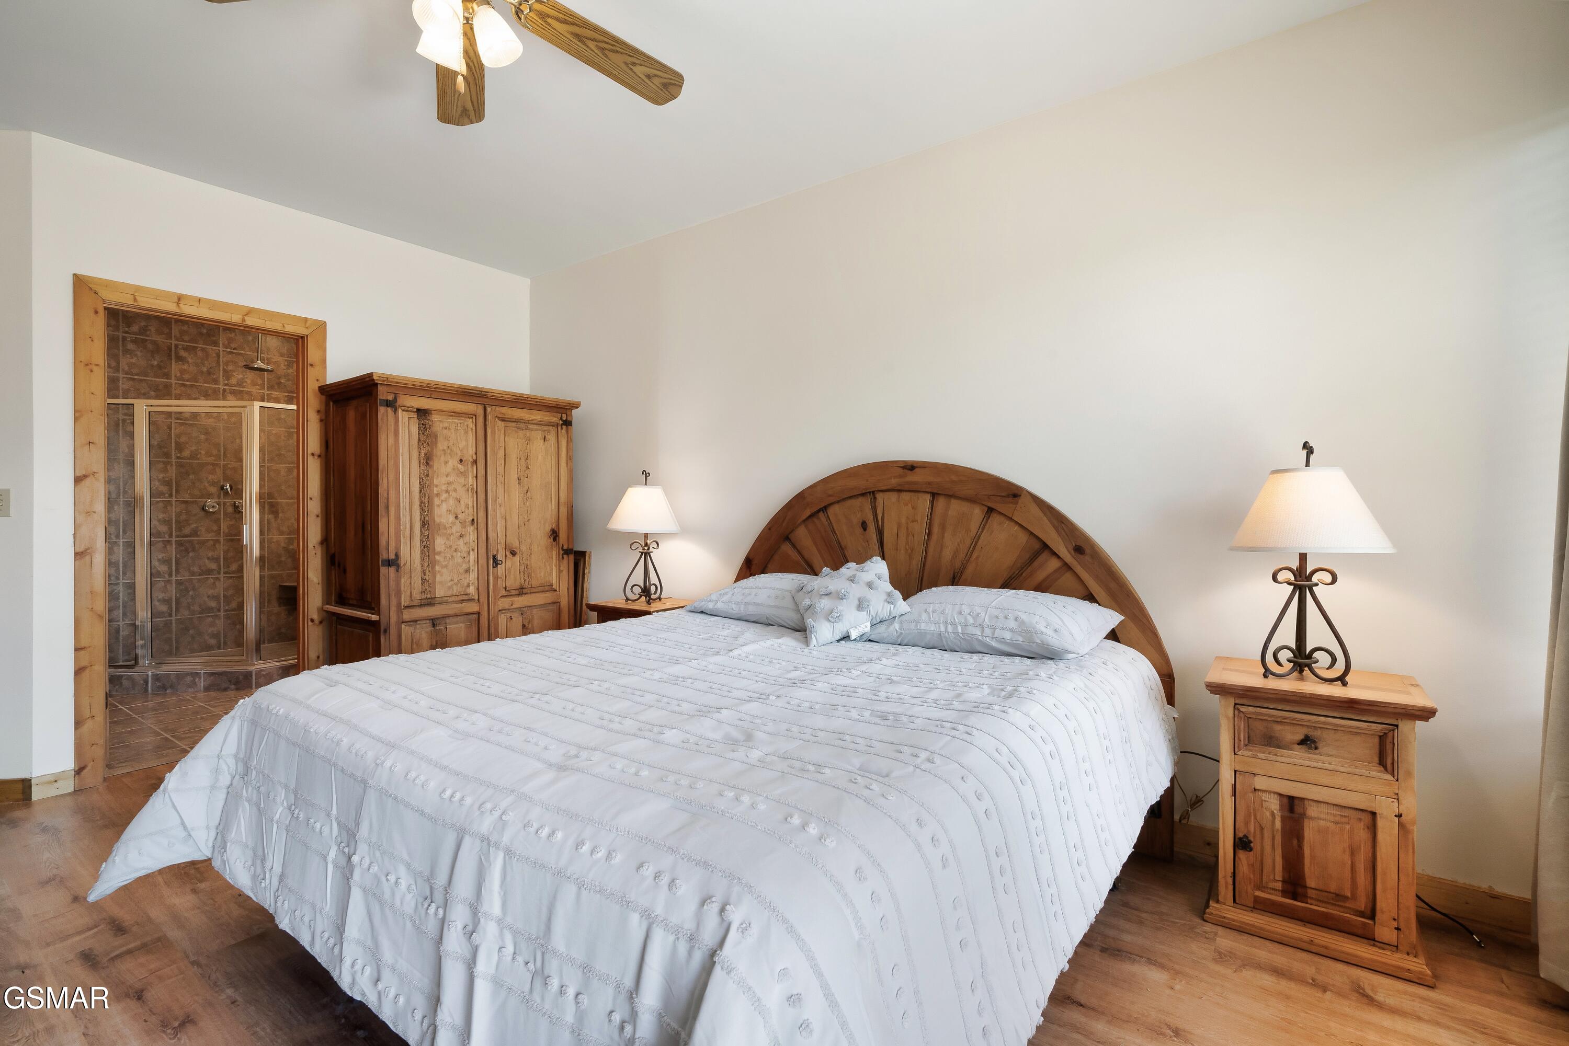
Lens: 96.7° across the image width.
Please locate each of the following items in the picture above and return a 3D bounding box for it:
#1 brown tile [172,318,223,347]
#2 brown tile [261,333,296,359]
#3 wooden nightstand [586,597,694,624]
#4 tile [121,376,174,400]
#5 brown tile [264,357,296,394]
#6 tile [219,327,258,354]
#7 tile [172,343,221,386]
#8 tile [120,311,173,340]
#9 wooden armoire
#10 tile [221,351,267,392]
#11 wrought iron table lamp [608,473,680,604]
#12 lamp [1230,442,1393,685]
[{"bbox_3d":[-4.706,-1.579,5.596,0.012,0.305,0.305,1,1,36],"label":"brown tile"},{"bbox_3d":[-4.309,-1.567,6.037,0.012,0.302,0.302,0,1,36],"label":"brown tile"},{"bbox_3d":[-0.721,0.772,3.681,0.500,0.695,0.410,1,1,36],"label":"wooden nightstand"},{"bbox_3d":[-4.848,-0.936,5.309,0.012,0.302,0.302,0,1,36],"label":"tile"},{"bbox_3d":[-4.344,-1.273,6.085,0.012,0.305,0.305,1,1,36],"label":"brown tile"},{"bbox_3d":[-4.525,-1.584,5.840,0.012,0.305,0.305,1,1,36],"label":"tile"},{"bbox_3d":[-4.668,-1.249,5.551,0.012,0.302,0.302,0,1,36],"label":"tile"},{"bbox_3d":[-4.848,-1.552,5.309,0.012,0.302,0.302,0,1,36],"label":"tile"},{"bbox_3d":[-1.851,0.196,3.948,0.660,1.835,1.160,1,1,36],"label":"wooden armoire"},{"bbox_3d":[-4.525,-1.268,5.840,0.012,0.305,0.305,1,1,36],"label":"tile"},{"bbox_3d":[-0.761,0.073,3.772,0.400,0.710,0.400,0,1,0],"label":"wrought iron table lamp"},{"bbox_3d":[1.541,0.111,2.069,0.385,0.700,0.385,1,1,36],"label":"lamp"}]

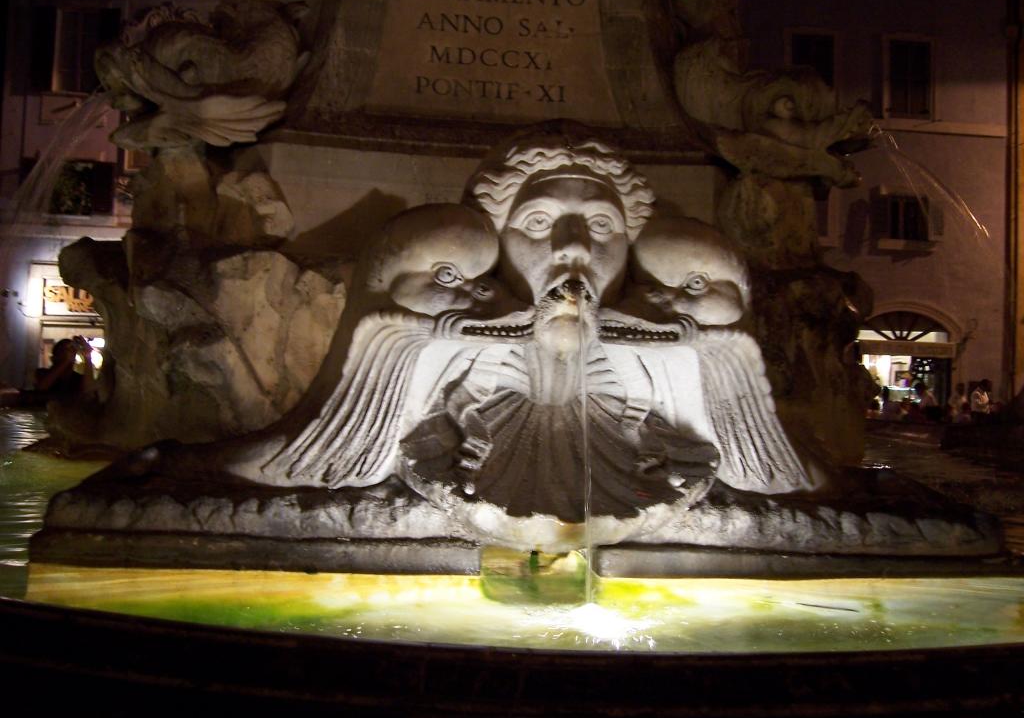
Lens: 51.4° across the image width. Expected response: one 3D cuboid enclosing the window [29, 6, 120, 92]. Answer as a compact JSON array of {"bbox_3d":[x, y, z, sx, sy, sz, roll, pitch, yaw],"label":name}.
[{"bbox_3d":[-10.428,-7.387,25.500,2.000,2.050,0.250,2,0,-7],"label":"window"}]

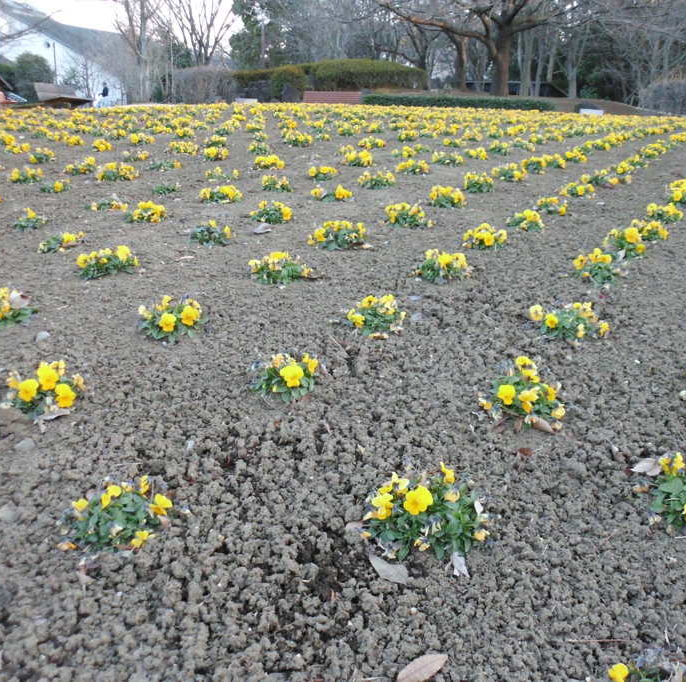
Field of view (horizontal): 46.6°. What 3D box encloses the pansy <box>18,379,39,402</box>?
[{"bbox_3d":[-0.791,0.123,2.003,0.051,0.058,0.024,-6,12,-22],"label":"pansy"}]

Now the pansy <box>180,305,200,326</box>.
[{"bbox_3d":[-0.395,-0.066,2.051,0.048,0.052,0.020,0,1,1],"label":"pansy"}]

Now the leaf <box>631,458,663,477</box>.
[{"bbox_3d":[0.605,0.249,1.573,0.042,0.016,0.072,23,34,37],"label":"leaf"}]

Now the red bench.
[{"bbox_3d":[-0.332,-6.818,23.000,1.680,0.780,0.600,0,17,-1],"label":"red bench"}]

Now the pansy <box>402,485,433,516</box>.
[{"bbox_3d":[0.129,0.273,1.354,0.049,0.050,0.020,5,-5,17],"label":"pansy"}]

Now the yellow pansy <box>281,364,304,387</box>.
[{"bbox_3d":[-0.136,0.091,2.097,0.063,0.059,0.024,0,9,-4],"label":"yellow pansy"}]

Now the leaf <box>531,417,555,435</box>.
[{"bbox_3d":[0.510,0.214,2.028,0.028,0.022,0.075,-11,26,-27],"label":"leaf"}]

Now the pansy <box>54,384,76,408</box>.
[{"bbox_3d":[-0.588,0.117,1.680,0.046,0.051,0.020,-7,0,-24],"label":"pansy"}]

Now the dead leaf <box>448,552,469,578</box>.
[{"bbox_3d":[0.232,0.447,1.587,0.032,0.025,0.054,-3,24,-10],"label":"dead leaf"}]

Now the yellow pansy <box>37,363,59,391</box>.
[{"bbox_3d":[-0.635,0.076,1.715,0.047,0.053,0.020,-8,1,-28],"label":"yellow pansy"}]

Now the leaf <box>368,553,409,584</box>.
[{"bbox_3d":[0.073,0.376,1.306,0.085,0.014,0.045,13,29,23],"label":"leaf"}]

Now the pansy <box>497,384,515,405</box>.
[{"bbox_3d":[0.420,0.137,2.047,0.046,0.053,0.024,5,9,12],"label":"pansy"}]

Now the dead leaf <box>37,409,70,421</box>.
[{"bbox_3d":[-0.626,0.159,1.720,0.061,0.016,0.038,-23,35,-39],"label":"dead leaf"}]

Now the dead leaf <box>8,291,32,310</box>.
[{"bbox_3d":[-1.011,-0.127,2.487,0.072,0.053,0.040,-6,19,-22],"label":"dead leaf"}]

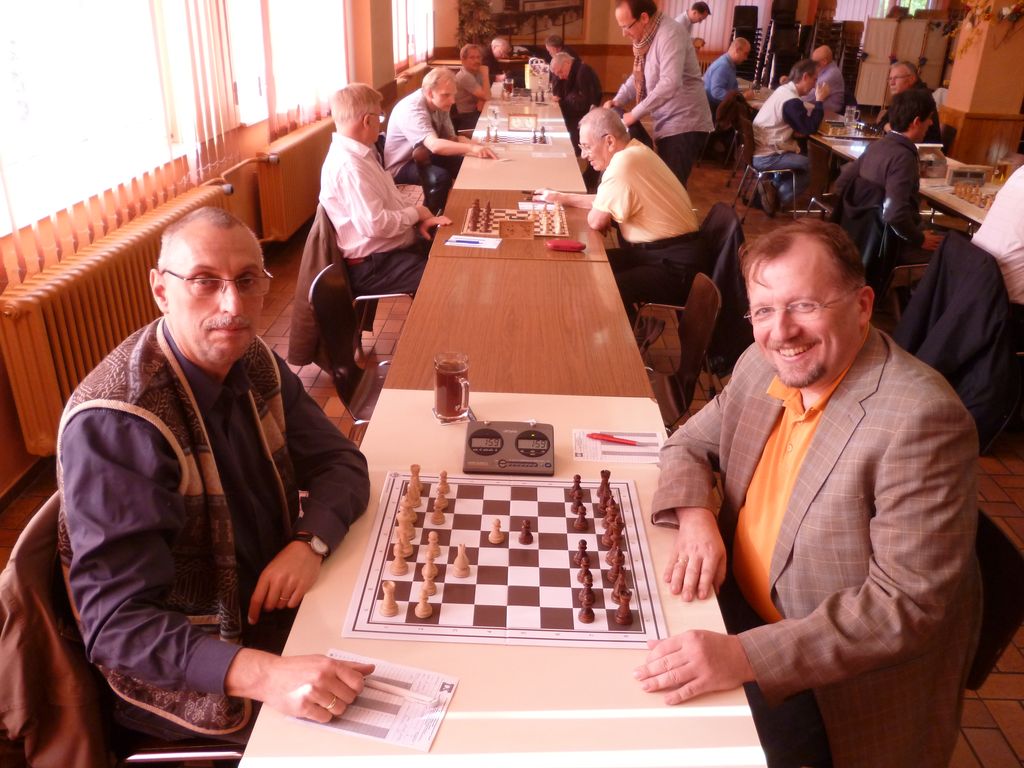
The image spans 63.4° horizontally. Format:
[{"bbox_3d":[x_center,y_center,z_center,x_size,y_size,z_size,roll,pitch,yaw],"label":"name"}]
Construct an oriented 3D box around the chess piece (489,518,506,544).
[{"bbox_3d":[-0.028,0.281,1.603,0.029,0.049,0.029,2,25,0],"label":"chess piece"}]

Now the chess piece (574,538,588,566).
[{"bbox_3d":[0.129,0.304,1.508,0.027,0.047,0.027,2,25,0],"label":"chess piece"}]

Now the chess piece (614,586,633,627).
[{"bbox_3d":[0.188,0.367,1.367,0.029,0.056,0.029,2,25,0],"label":"chess piece"}]

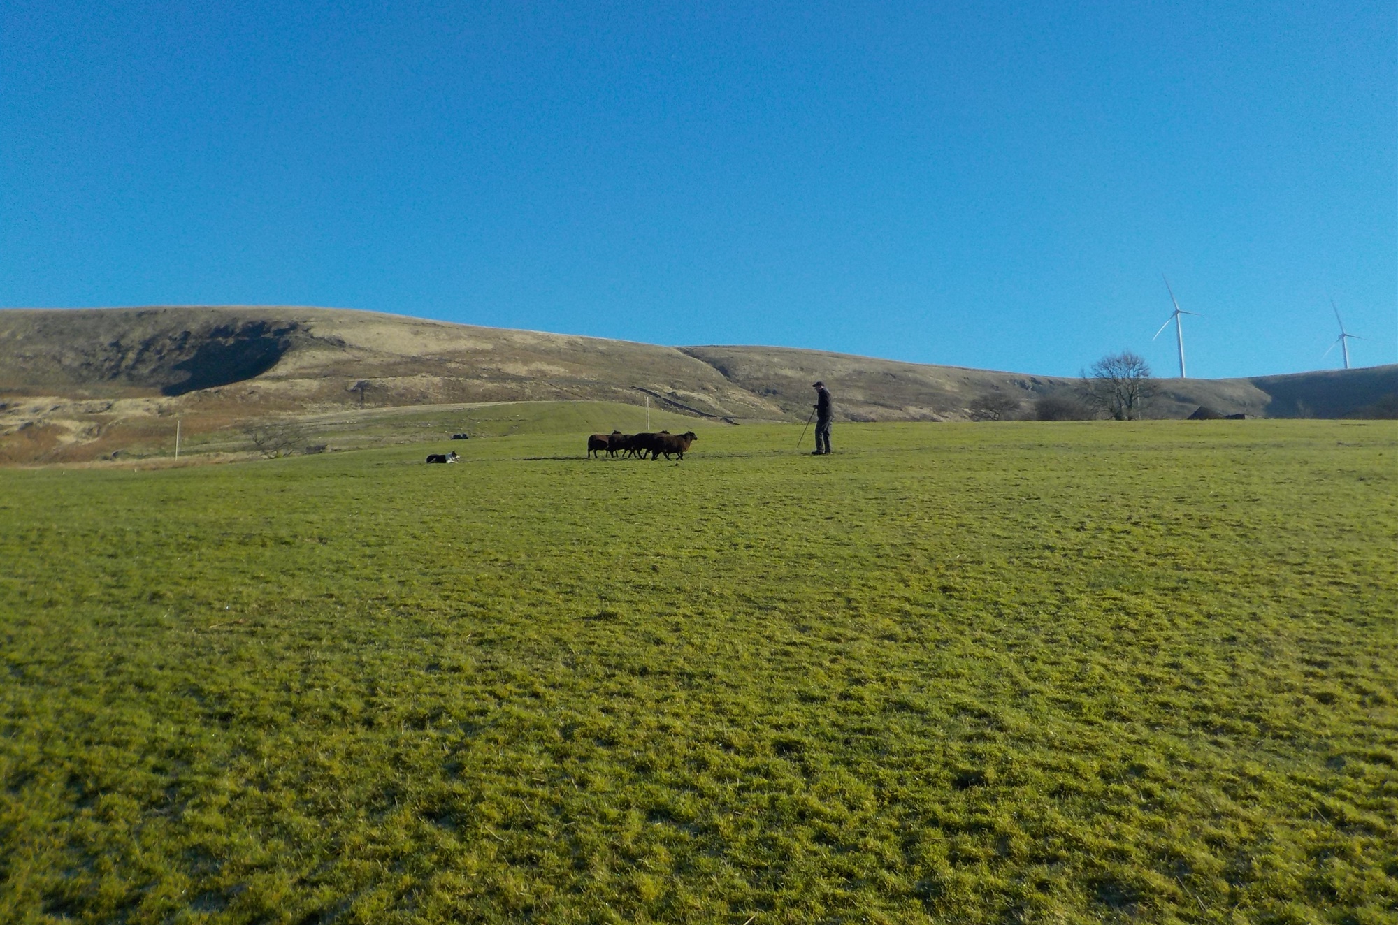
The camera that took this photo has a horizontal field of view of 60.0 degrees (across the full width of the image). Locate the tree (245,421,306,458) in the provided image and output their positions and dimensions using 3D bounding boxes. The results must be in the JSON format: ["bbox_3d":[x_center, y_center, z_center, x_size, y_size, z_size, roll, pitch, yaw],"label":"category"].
[{"bbox_3d":[-52.398,-2.772,150.000,7.500,5.000,6.800,-1,-10,0],"label":"tree"}]

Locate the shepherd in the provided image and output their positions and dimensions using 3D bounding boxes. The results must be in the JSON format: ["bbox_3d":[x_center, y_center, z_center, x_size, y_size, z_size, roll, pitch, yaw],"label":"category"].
[{"bbox_3d":[2.883,-1.026,28.300,0.480,1.730,0.520,0,-10,-5],"label":"shepherd"}]

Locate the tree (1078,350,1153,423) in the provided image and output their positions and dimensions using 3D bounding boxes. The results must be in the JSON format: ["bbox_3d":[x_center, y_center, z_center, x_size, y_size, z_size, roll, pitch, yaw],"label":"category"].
[{"bbox_3d":[56.894,-10.338,165.000,10.000,9.600,9.200,-1,-10,0],"label":"tree"}]

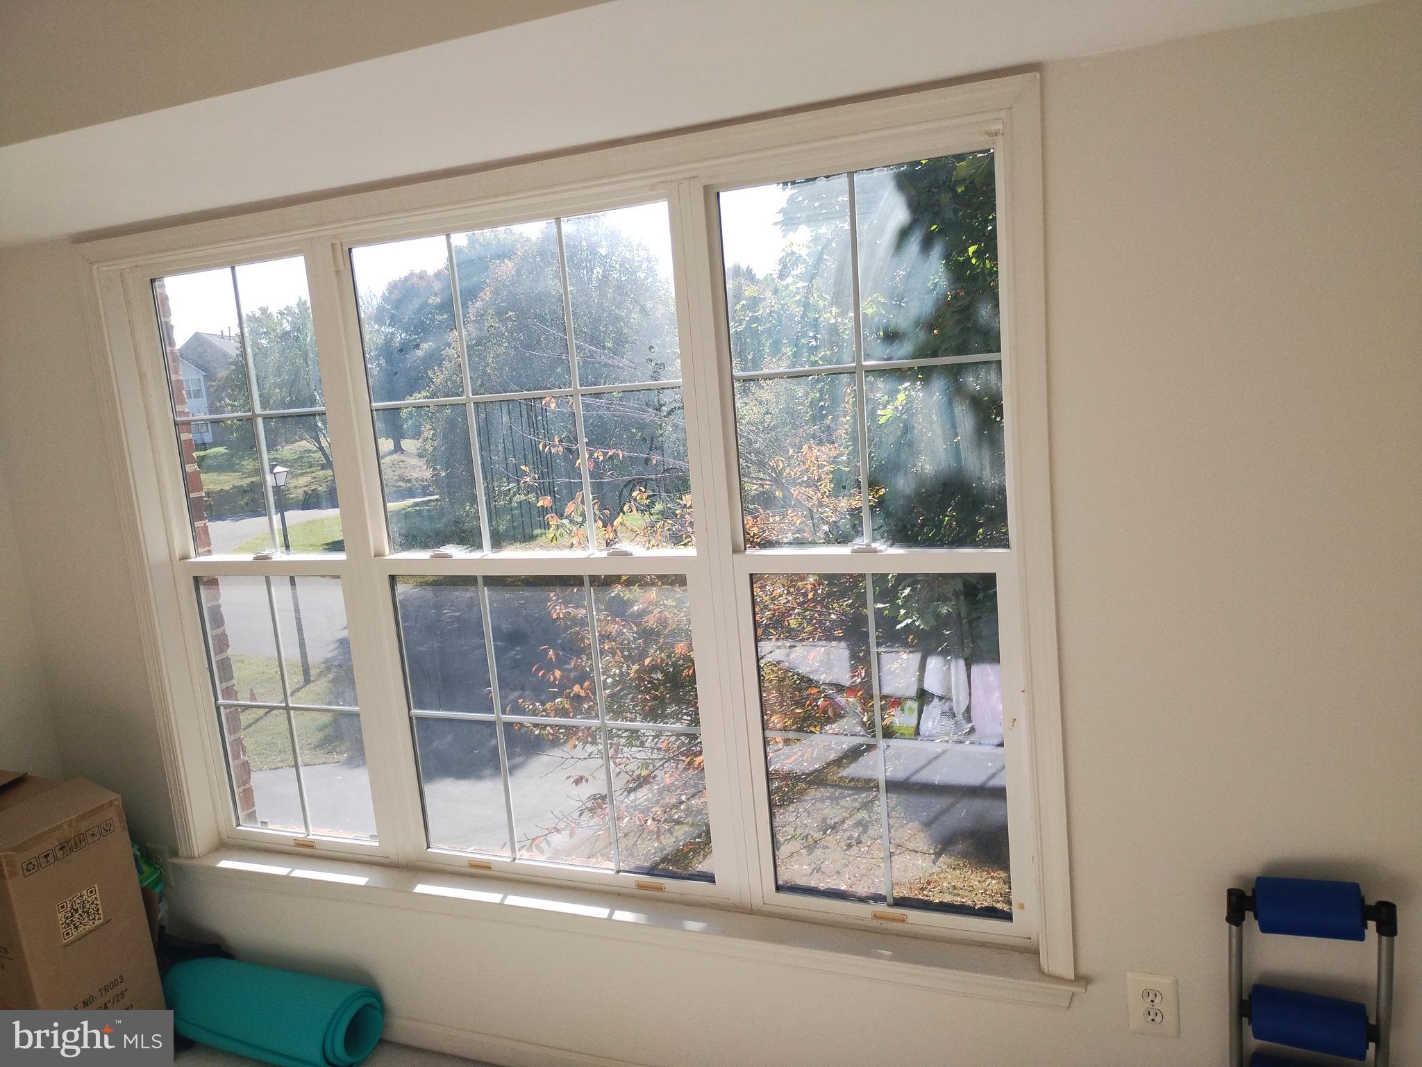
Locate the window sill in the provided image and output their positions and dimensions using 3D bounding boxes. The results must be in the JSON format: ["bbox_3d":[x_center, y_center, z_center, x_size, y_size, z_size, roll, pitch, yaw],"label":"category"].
[{"bbox_3d":[-0.374,0.905,2.437,2.390,0.074,0.105,-1,9,22],"label":"window sill"}]

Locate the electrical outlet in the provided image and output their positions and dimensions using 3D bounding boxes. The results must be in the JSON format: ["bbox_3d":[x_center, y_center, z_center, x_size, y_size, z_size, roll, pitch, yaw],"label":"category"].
[{"bbox_3d":[0.830,0.885,1.925,0.085,0.127,0.010,-1,9,22],"label":"electrical outlet"}]

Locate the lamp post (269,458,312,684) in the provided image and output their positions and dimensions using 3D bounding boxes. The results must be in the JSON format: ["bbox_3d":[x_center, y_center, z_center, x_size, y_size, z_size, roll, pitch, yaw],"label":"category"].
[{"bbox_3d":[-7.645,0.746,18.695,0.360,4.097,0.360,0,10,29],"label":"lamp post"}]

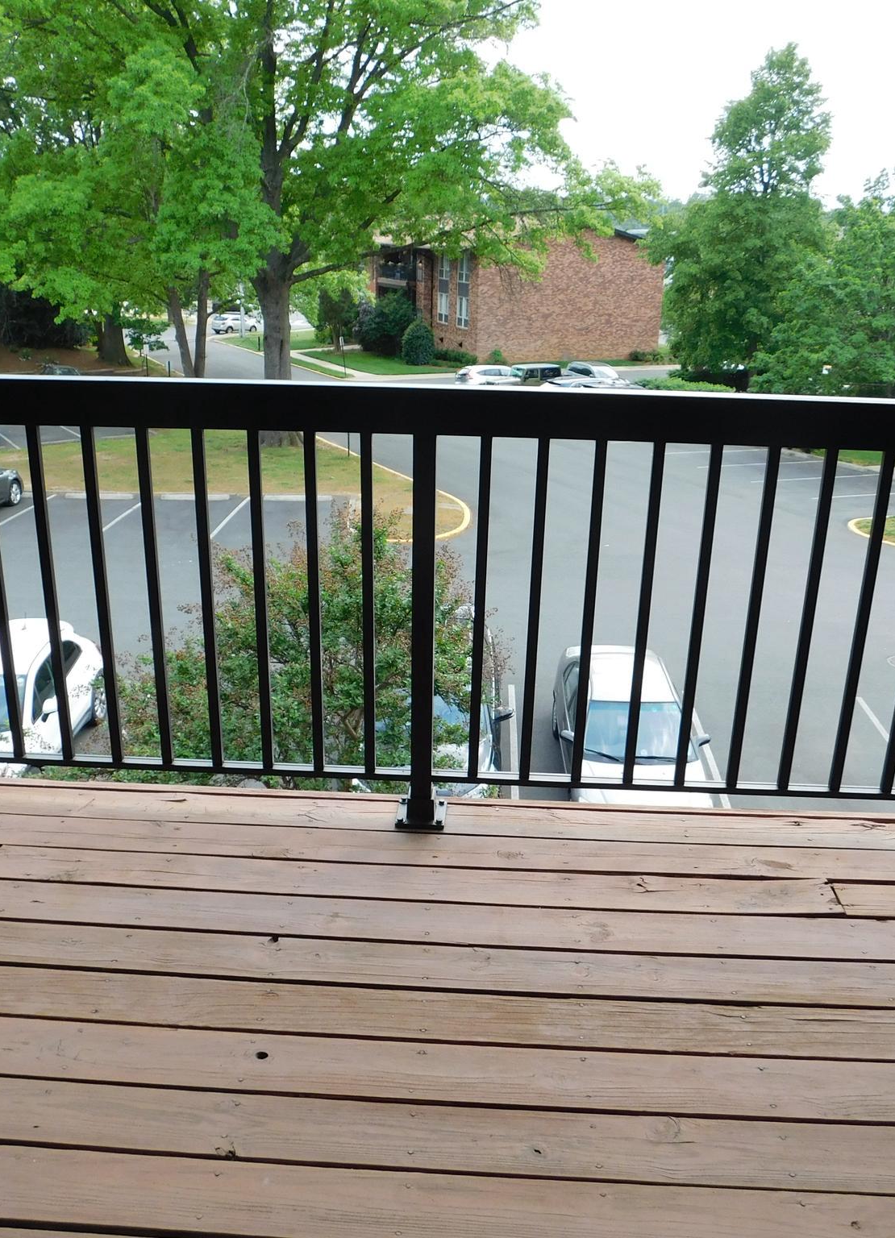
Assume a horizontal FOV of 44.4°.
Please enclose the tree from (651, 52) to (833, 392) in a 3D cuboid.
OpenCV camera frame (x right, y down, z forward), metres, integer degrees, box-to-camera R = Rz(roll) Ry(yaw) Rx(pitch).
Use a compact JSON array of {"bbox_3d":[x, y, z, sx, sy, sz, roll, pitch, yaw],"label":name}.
[{"bbox_3d":[13.205,-17.643,49.337,8.100,15.000,8.000,2,20,2],"label":"tree"}]

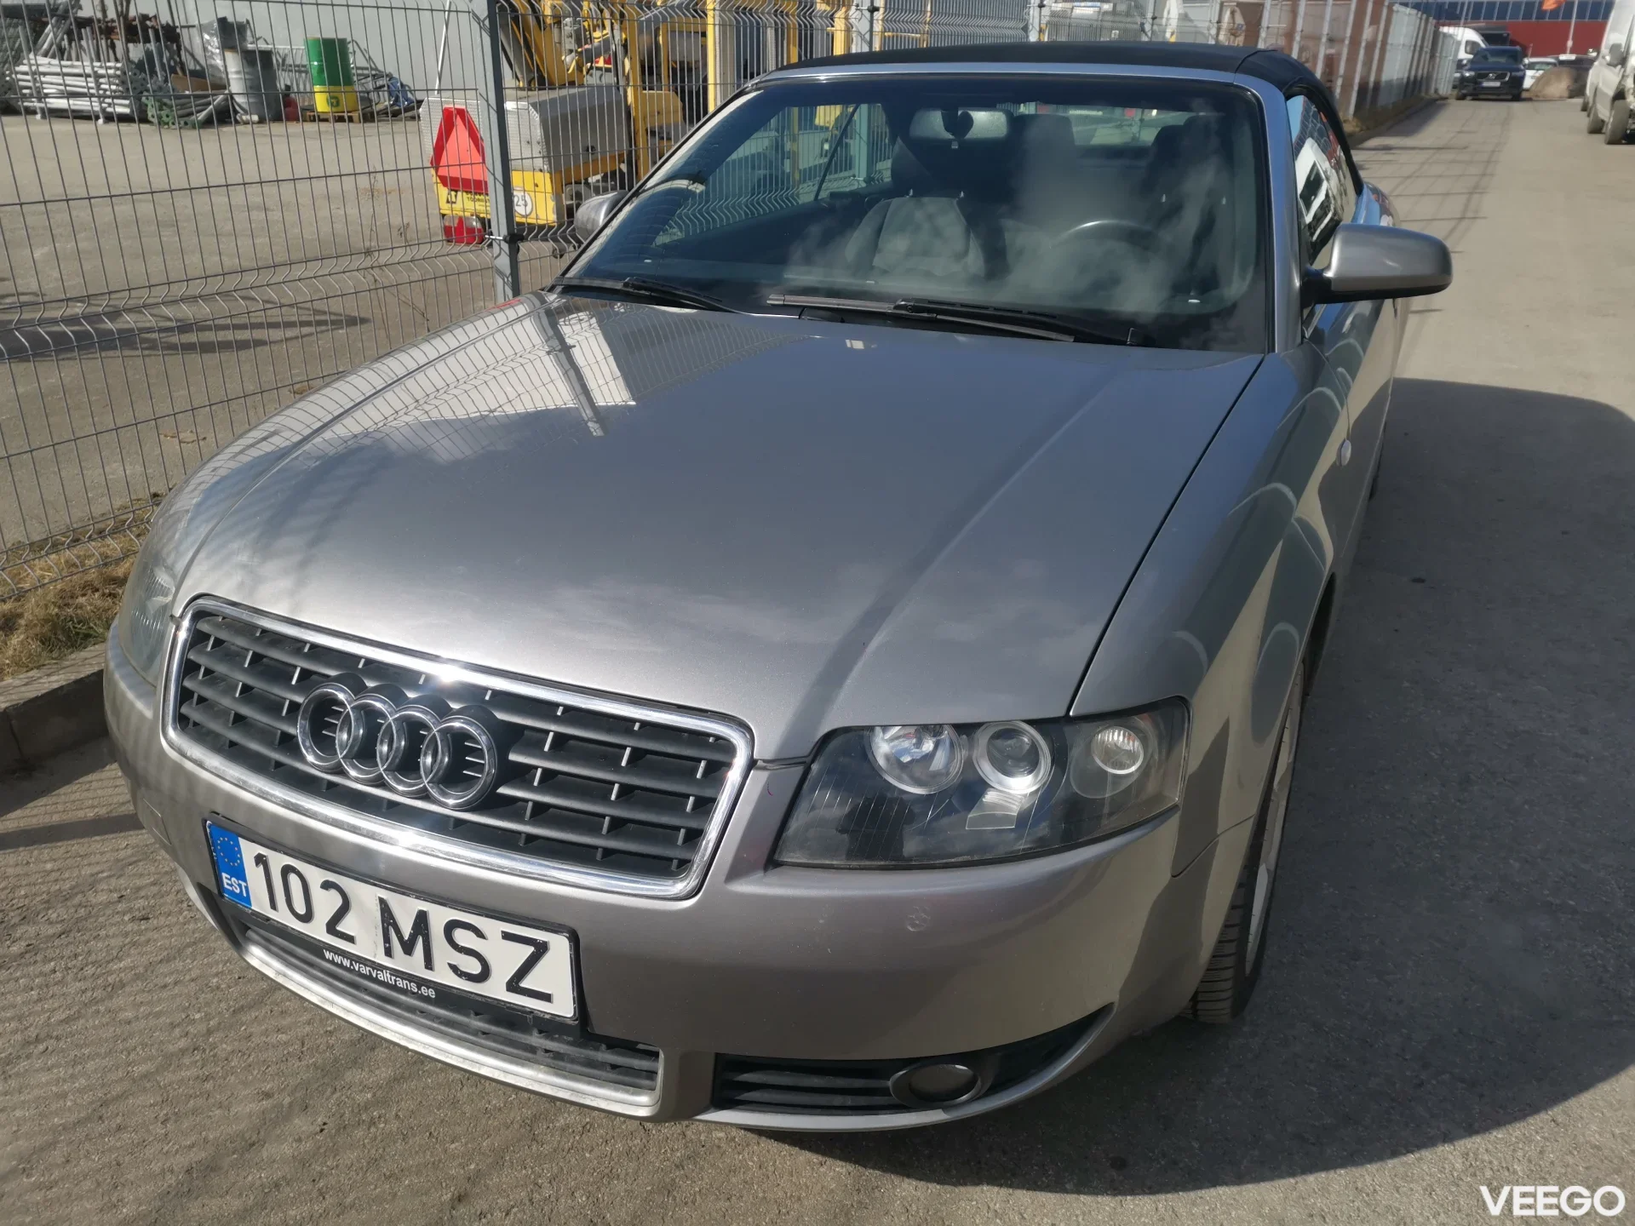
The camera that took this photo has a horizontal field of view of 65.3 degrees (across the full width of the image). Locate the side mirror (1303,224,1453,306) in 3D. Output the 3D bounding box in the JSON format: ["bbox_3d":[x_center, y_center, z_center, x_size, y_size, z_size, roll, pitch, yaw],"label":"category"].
[{"bbox_3d":[1.041,-0.642,2.370,0.250,0.152,0.155,11,25,23],"label":"side mirror"}]

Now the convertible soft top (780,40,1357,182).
[{"bbox_3d":[0.735,-1.333,3.534,1.400,0.450,1.780,11,25,23],"label":"convertible soft top"}]

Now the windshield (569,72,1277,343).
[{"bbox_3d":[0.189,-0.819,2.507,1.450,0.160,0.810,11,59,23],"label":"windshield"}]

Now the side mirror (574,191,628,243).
[{"bbox_3d":[-0.499,-0.928,3.046,0.250,0.152,0.155,11,25,23],"label":"side mirror"}]

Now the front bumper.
[{"bbox_3d":[-0.393,0.289,1.648,1.740,0.430,0.530,11,25,23],"label":"front bumper"}]

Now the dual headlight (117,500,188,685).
[{"bbox_3d":[-0.938,-0.039,1.833,0.370,0.160,0.350,11,25,23],"label":"dual headlight"}]

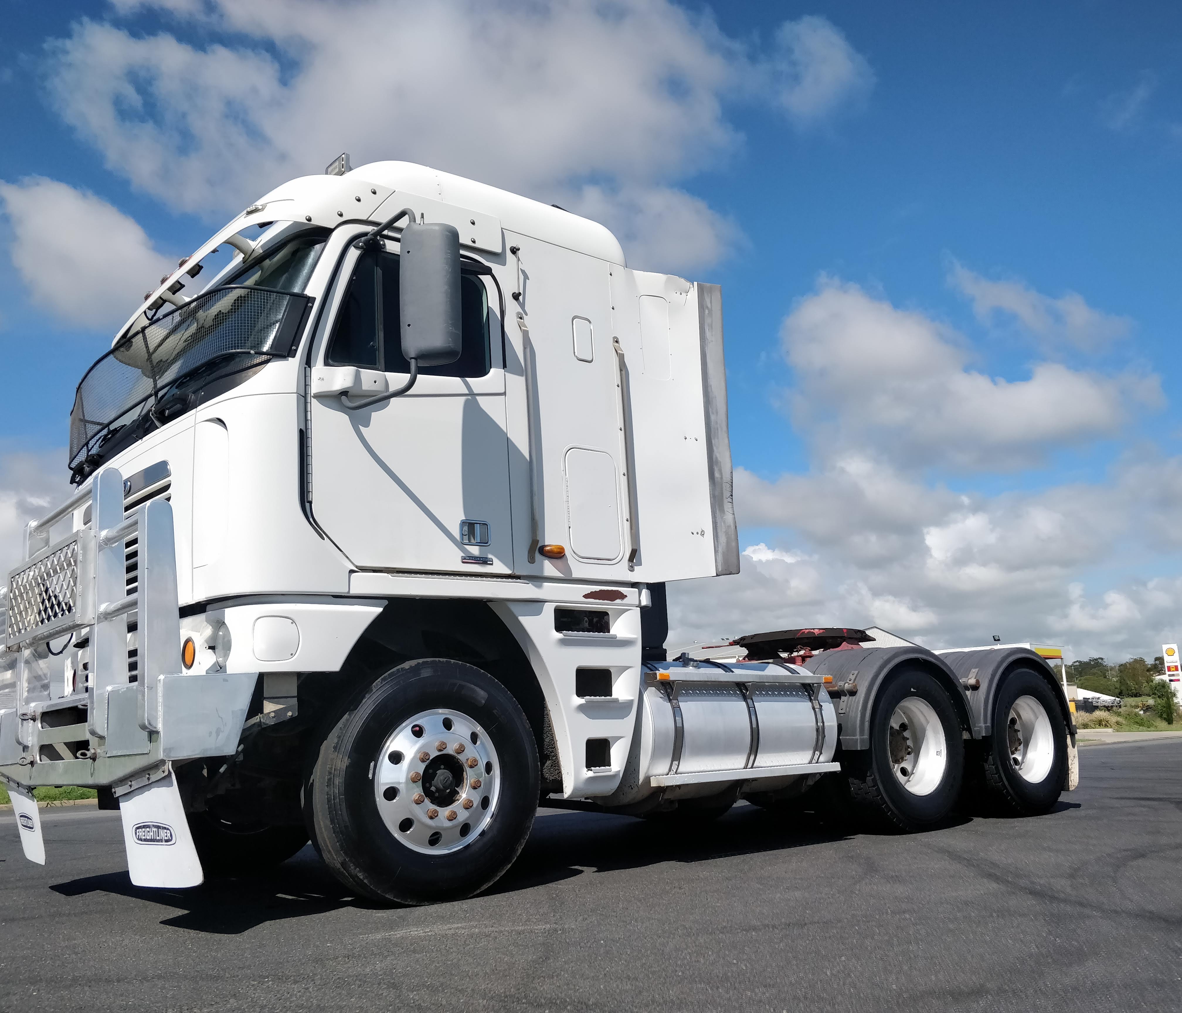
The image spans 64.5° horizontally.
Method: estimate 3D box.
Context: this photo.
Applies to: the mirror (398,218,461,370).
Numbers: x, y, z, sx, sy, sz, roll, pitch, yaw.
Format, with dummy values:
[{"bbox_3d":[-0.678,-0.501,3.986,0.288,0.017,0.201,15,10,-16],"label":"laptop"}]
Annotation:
[{"bbox_3d":[-0.717,-0.969,4.277,0.240,0.600,0.130,-9,-15,27],"label":"mirror"}]

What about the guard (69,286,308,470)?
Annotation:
[{"bbox_3d":[-2.192,-0.562,4.784,0.520,0.430,2.120,9,-17,-40],"label":"guard"}]

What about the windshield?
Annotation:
[{"bbox_3d":[-2.093,-0.704,4.896,0.480,0.860,2.100,25,-27,-36],"label":"windshield"}]

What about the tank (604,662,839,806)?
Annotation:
[{"bbox_3d":[0.673,1.291,5.513,1.550,0.720,0.740,7,-16,-36],"label":"tank"}]

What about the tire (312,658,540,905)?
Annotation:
[{"bbox_3d":[-0.713,1.196,4.101,1.020,1.020,0.280,7,-16,-36],"label":"tire"}]

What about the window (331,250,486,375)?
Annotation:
[{"bbox_3d":[-0.855,-0.924,4.494,0.850,0.670,0.060,7,-16,-36],"label":"window"}]

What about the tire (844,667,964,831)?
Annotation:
[{"bbox_3d":[1.992,1.536,5.988,1.020,1.020,0.280,7,-16,-36],"label":"tire"}]

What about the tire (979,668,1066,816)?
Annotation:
[{"bbox_3d":[3.068,1.677,6.765,1.020,1.020,0.280,7,-16,-36],"label":"tire"}]

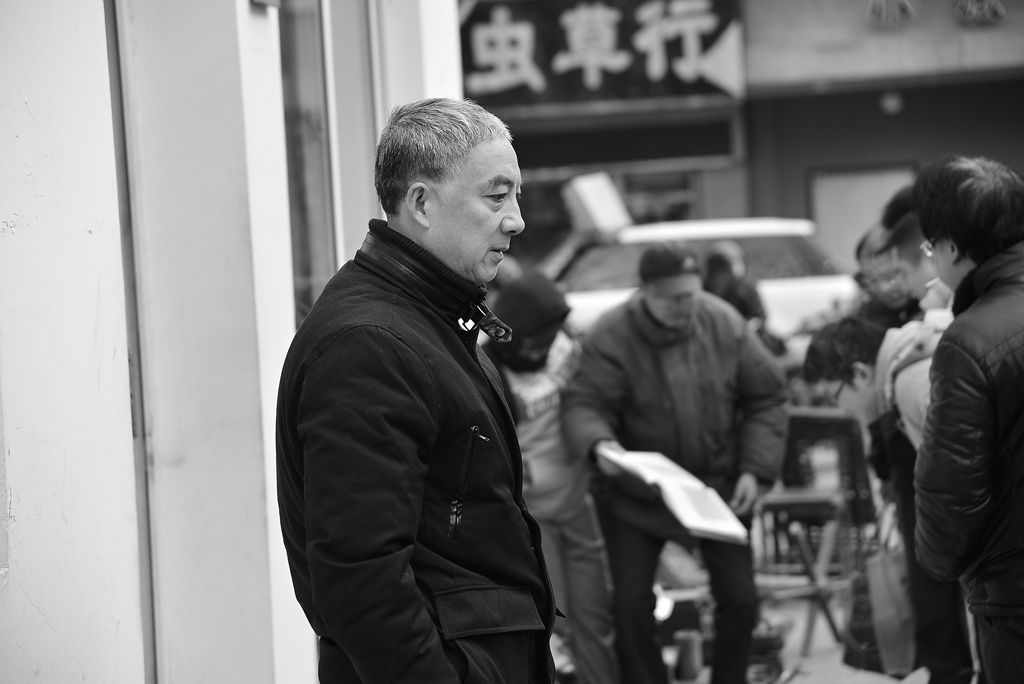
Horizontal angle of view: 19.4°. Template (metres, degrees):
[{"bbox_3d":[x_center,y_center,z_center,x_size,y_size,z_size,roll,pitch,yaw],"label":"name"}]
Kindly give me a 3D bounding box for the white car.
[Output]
[{"bbox_3d":[1.020,-0.190,23.800,4.300,1.500,1.780,-3,2,0],"label":"white car"}]

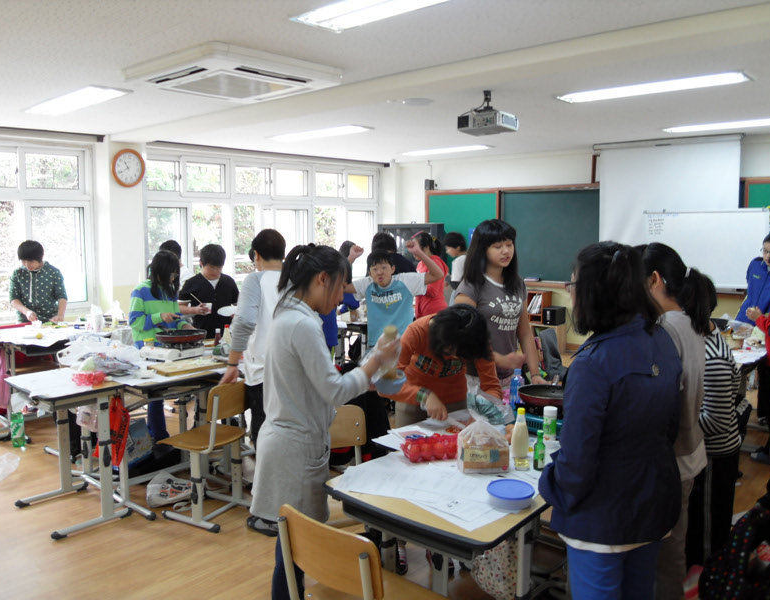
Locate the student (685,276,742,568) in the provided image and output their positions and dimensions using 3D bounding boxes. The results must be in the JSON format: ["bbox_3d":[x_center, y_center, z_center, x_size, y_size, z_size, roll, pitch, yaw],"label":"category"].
[{"bbox_3d":[1.470,0.551,2.950,0.290,1.370,0.400,6,9,39],"label":"student"}]

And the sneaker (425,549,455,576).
[{"bbox_3d":[0.270,1.233,3.133,0.090,0.096,0.240,-1,7,-12],"label":"sneaker"}]

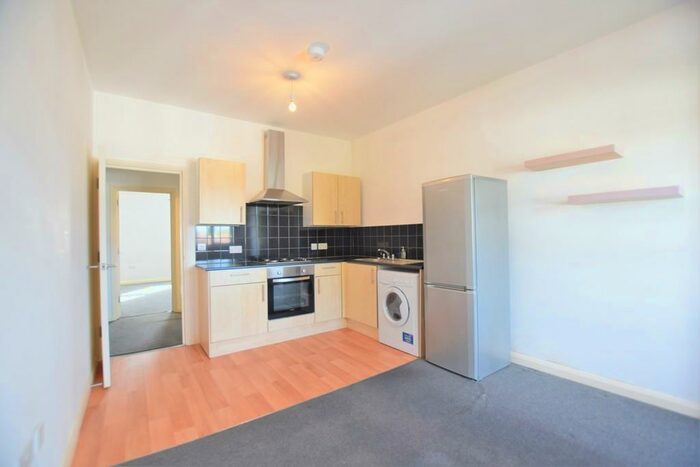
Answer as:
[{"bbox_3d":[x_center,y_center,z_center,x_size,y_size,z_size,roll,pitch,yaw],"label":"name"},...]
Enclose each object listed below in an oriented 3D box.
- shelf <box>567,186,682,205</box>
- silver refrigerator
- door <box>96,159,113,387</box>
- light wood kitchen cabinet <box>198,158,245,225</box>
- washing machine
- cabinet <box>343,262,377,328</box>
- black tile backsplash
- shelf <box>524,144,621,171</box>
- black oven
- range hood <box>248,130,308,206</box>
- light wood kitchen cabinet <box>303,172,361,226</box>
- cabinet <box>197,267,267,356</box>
[{"bbox_3d":[1.972,-0.266,2.120,0.215,0.055,0.580,-1,0,-36],"label":"shelf"},{"bbox_3d":[1.126,0.378,2.832,0.585,1.740,0.545,-1,0,-36],"label":"silver refrigerator"},{"bbox_3d":[-2.304,0.336,2.742,0.043,1.940,0.750,-1,0,-40],"label":"door"},{"bbox_3d":[-1.505,-0.457,3.405,0.491,0.719,0.324,-1,0,-34],"label":"light wood kitchen cabinet"},{"bbox_3d":[0.733,0.829,3.328,0.550,0.850,0.585,-1,0,-36],"label":"washing machine"},{"bbox_3d":[0.351,0.755,3.831,0.580,0.745,0.670,-1,0,-36],"label":"cabinet"},{"bbox_3d":[-0.421,-0.021,3.450,2.327,0.754,1.494,-1,0,-35],"label":"black tile backsplash"},{"bbox_3d":[1.770,-0.593,2.350,0.204,0.053,0.597,-1,0,-38],"label":"shelf"},{"bbox_3d":[-0.845,0.691,3.714,0.600,0.605,0.550,-1,0,-36],"label":"black oven"},{"bbox_3d":[-0.904,-0.851,3.706,0.597,0.946,0.496,-1,0,-34],"label":"range hood"},{"bbox_3d":[-0.247,-0.465,4.238,0.794,0.719,0.324,-1,0,-34],"label":"light wood kitchen cabinet"},{"bbox_3d":[-1.371,0.845,3.409,0.612,0.885,0.620,-1,0,-36],"label":"cabinet"}]

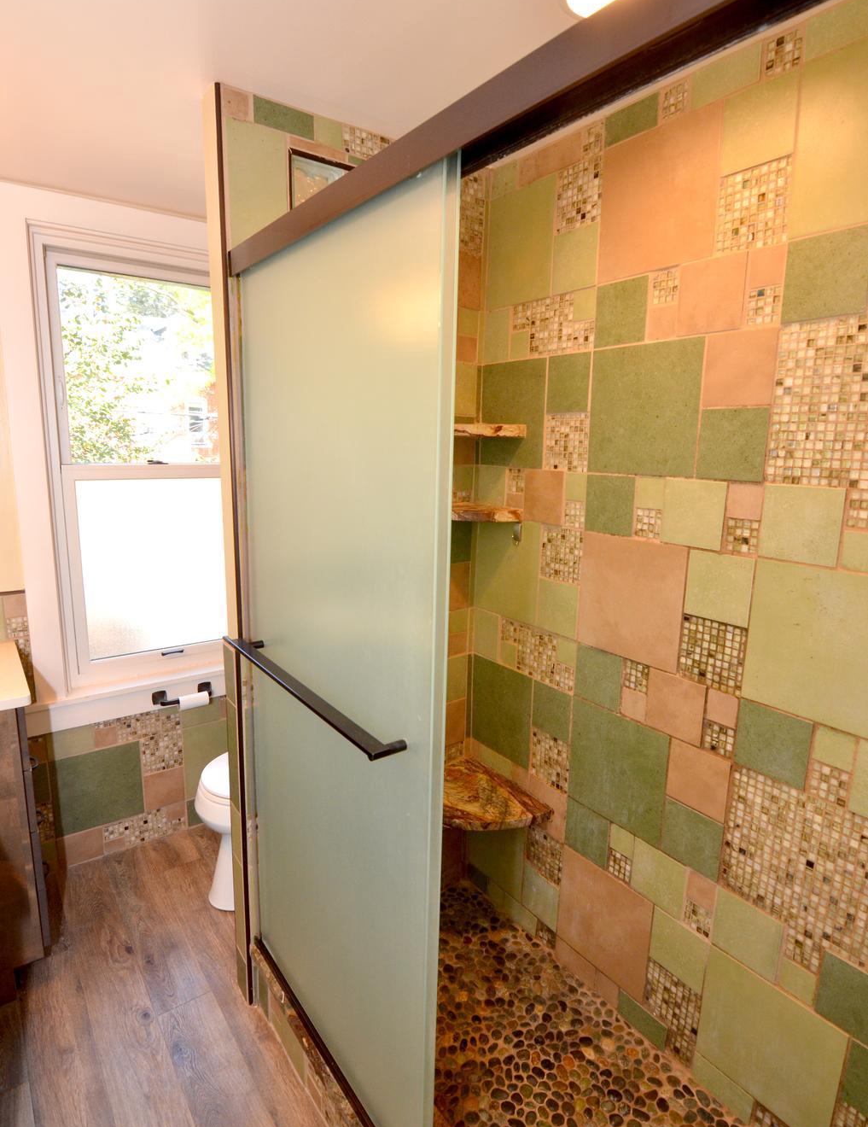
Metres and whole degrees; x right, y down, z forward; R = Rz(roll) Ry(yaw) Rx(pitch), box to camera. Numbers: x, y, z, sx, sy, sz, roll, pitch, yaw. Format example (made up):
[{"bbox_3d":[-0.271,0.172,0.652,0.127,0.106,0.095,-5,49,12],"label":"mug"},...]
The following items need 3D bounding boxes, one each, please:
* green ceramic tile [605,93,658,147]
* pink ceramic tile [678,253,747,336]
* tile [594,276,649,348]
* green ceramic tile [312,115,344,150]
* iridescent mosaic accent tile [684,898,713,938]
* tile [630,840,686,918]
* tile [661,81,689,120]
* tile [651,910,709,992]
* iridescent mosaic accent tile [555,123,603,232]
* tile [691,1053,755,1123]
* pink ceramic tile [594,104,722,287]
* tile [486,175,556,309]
[{"bbox_3d":[0.469,-1.034,1.371,0.012,0.080,0.149,-7,12,-36],"label":"green ceramic tile"},{"bbox_3d":[0.601,-0.573,1.256,0.011,0.149,0.149,-6,12,-35],"label":"pink ceramic tile"},{"bbox_3d":[0.458,-0.607,1.413,0.010,0.146,0.146,-8,14,-38],"label":"tile"},{"bbox_3d":[-0.268,-1.086,1.473,0.073,0.060,0.010,-6,12,-35],"label":"green ceramic tile"},{"bbox_3d":[0.645,0.857,1.410,0.011,0.074,0.074,-6,12,-35],"label":"iridescent mosaic accent tile"},{"bbox_3d":[0.579,0.805,1.496,0.011,0.149,0.149,-6,12,-35],"label":"tile"},{"bbox_3d":[0.529,-1.005,1.265,0.010,0.068,0.070,-6,13,-35],"label":"tile"},{"bbox_3d":[0.627,0.988,1.487,0.010,0.152,0.147,-7,13,-36],"label":"tile"},{"bbox_3d":[0.375,-0.972,1.489,0.010,0.217,0.150,-6,13,-35],"label":"iridescent mosaic accent tile"},{"bbox_3d":[0.697,1.256,1.394,0.010,0.068,0.150,-6,12,-35],"label":"tile"},{"bbox_3d":[0.503,-0.820,1.317,0.010,0.298,0.298,-8,14,-38],"label":"pink ceramic tile"},{"bbox_3d":[0.244,-0.891,1.636,0.010,0.298,0.244,-8,14,-38],"label":"tile"}]

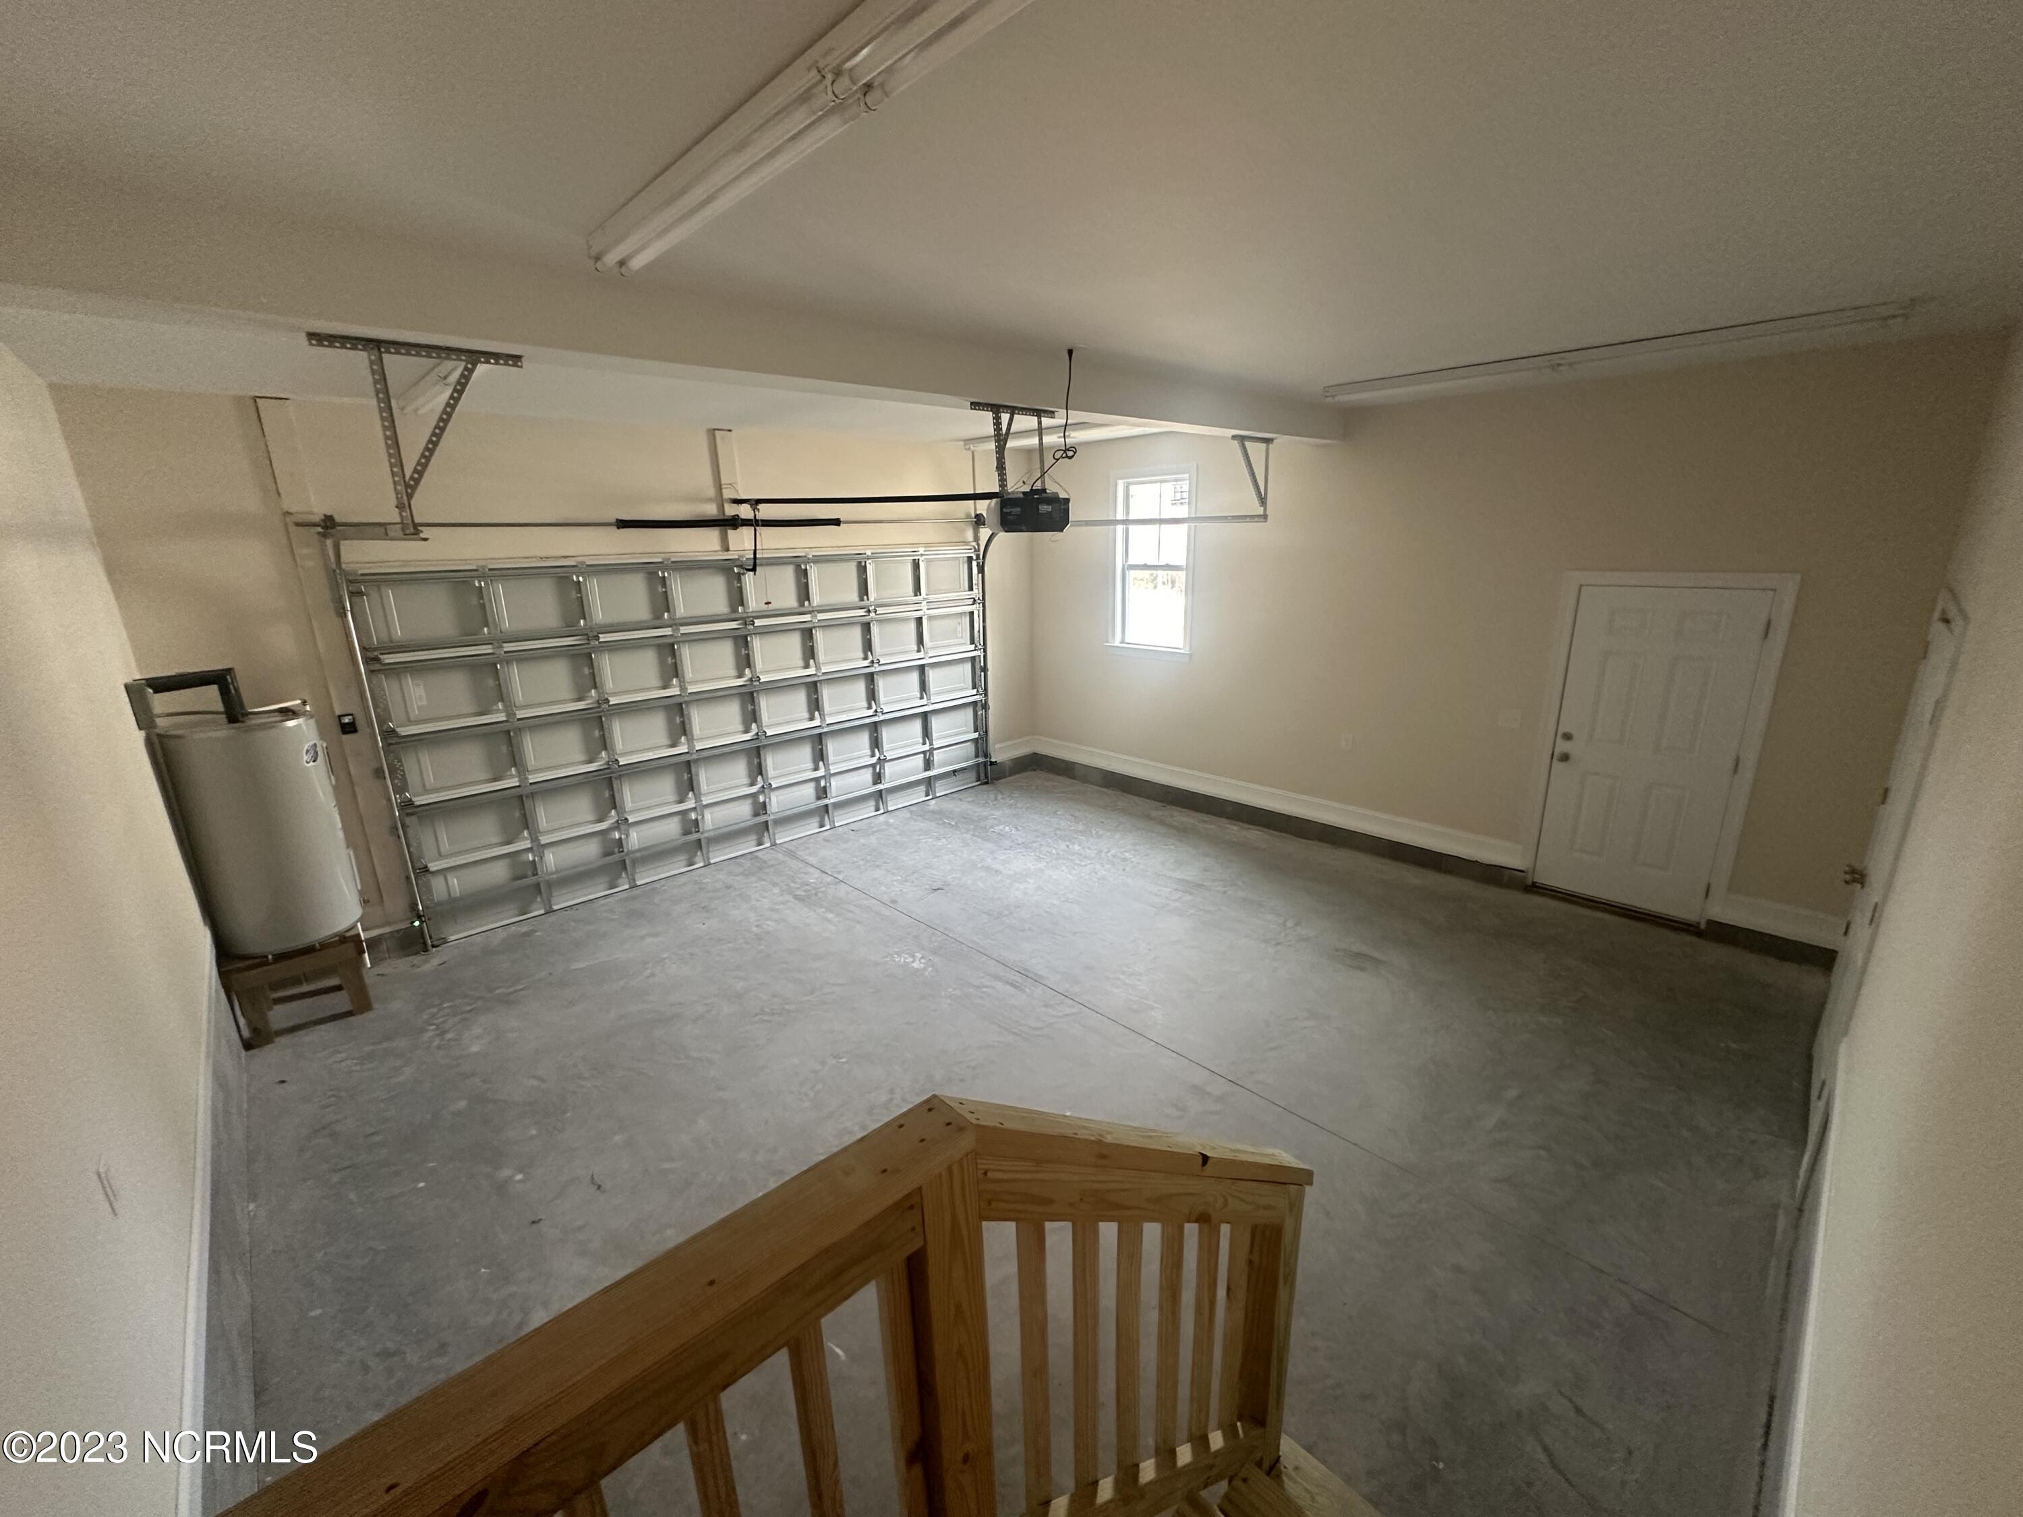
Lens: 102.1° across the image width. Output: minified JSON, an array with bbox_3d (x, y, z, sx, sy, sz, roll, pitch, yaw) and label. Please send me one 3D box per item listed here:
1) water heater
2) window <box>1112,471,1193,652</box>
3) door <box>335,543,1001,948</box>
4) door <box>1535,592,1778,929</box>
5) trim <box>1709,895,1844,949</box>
[{"bbox_3d":[-4.064,0.295,4.437,0.620,1.460,0.600,-15,20,-41],"label":"water heater"},{"bbox_3d":[1.309,-1.802,7.563,0.100,1.560,0.870,-15,20,-41],"label":"window"},{"bbox_3d":[-2.099,-0.408,6.748,4.900,2.430,0.080,-15,20,-41],"label":"door"},{"bbox_3d":[3.945,-0.039,5.120,0.050,2.030,0.917,-15,20,-41],"label":"door"},{"bbox_3d":[4.474,0.951,4.778,0.022,0.195,0.550,-15,20,-41],"label":"trim"}]

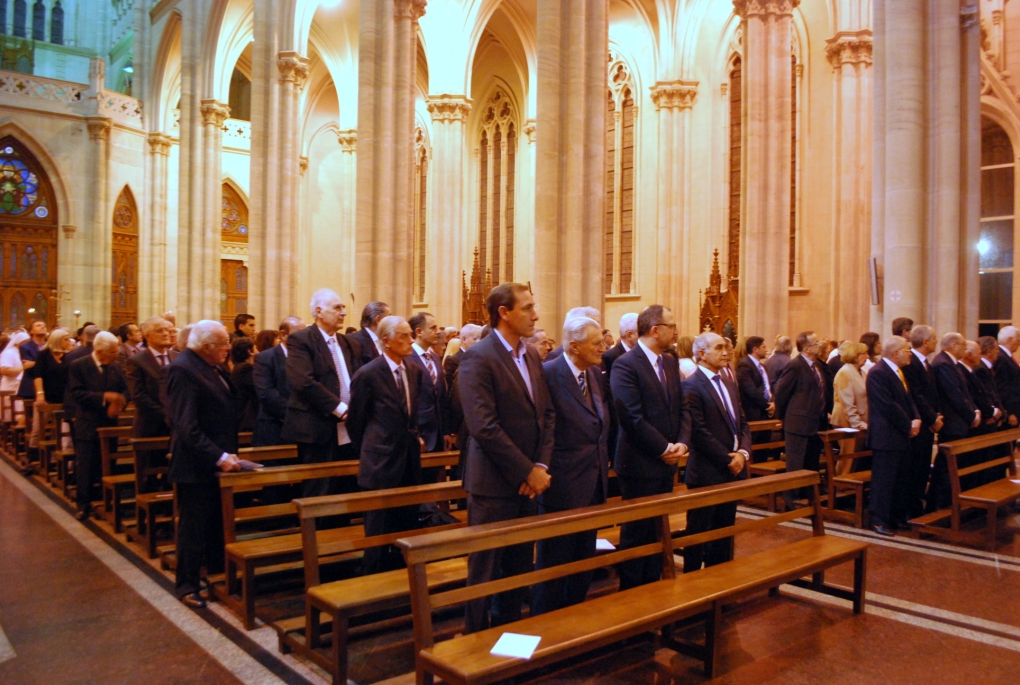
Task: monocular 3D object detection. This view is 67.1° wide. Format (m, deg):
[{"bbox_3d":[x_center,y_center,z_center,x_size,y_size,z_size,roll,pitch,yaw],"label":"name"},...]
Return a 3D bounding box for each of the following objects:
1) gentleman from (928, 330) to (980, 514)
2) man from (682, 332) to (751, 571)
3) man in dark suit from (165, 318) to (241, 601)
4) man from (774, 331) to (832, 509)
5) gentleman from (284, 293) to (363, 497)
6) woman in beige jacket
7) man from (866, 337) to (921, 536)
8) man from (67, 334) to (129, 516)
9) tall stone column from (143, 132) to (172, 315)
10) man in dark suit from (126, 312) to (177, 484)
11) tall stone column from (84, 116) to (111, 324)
[{"bbox_3d":[4.414,0.793,7.644,0.540,1.786,0.400,2,-1,-44],"label":"gentleman"},{"bbox_3d":[1.289,0.766,4.827,0.480,1.655,0.370,2,-1,-38],"label":"man"},{"bbox_3d":[-1.886,0.702,4.729,0.430,1.680,0.480,1,-1,22],"label":"man in dark suit"},{"bbox_3d":[2.827,0.775,7.353,0.550,1.762,0.420,2,-1,-44],"label":"man"},{"bbox_3d":[-1.225,0.606,4.972,0.420,1.900,0.580,0,-1,44],"label":"gentleman"},{"bbox_3d":[3.670,0.842,8.313,0.360,1.685,0.450,0,-1,42],"label":"woman in beige jacket"},{"bbox_3d":[3.320,0.801,6.669,0.530,1.706,0.370,2,-1,-44],"label":"man"},{"bbox_3d":[-3.658,0.723,6.779,0.420,1.641,0.540,0,-1,31],"label":"man"},{"bbox_3d":[-18.753,-4.676,40.806,1.250,13.000,1.000,2,-1,-41],"label":"tall stone column"},{"bbox_3d":[-2.828,0.674,6.088,0.360,1.746,0.530,0,-1,39],"label":"man in dark suit"},{"bbox_3d":[-20.634,-4.742,38.392,1.050,13.000,0.850,2,-1,-41],"label":"tall stone column"}]

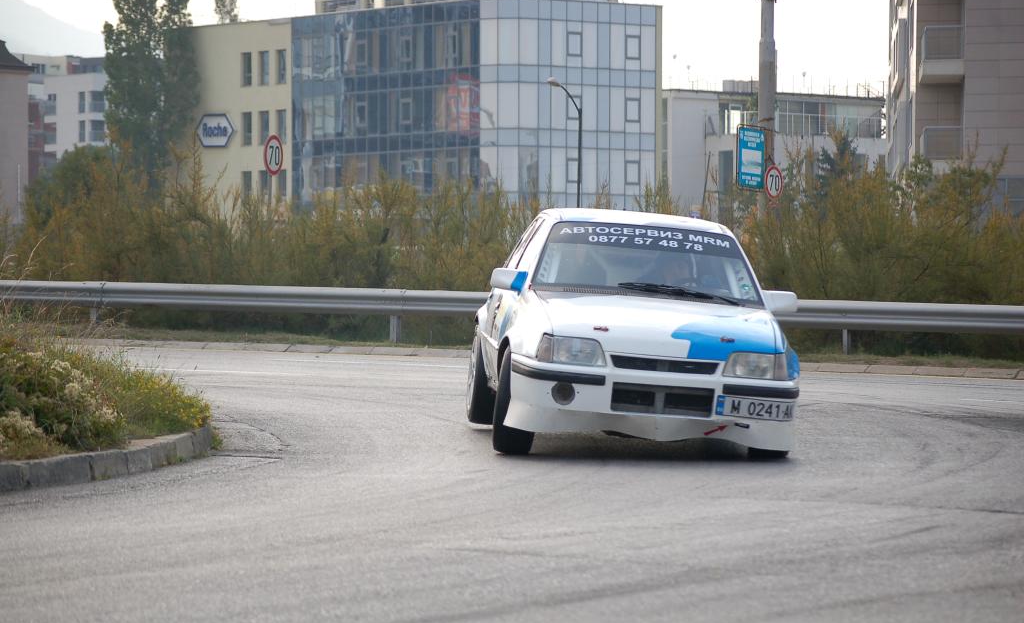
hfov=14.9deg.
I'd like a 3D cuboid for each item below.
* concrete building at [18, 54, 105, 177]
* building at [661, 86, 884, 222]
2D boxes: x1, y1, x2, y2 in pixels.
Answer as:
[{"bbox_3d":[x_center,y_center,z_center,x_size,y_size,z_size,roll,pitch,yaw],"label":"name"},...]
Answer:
[{"bbox_3d":[-45.200,-12.600,398.000,11.500,26.500,11.500,0,0,-38],"label":"concrete building"},{"bbox_3d":[13.300,-7.000,260.000,19.000,15.000,13.000,0,0,-38],"label":"building"}]

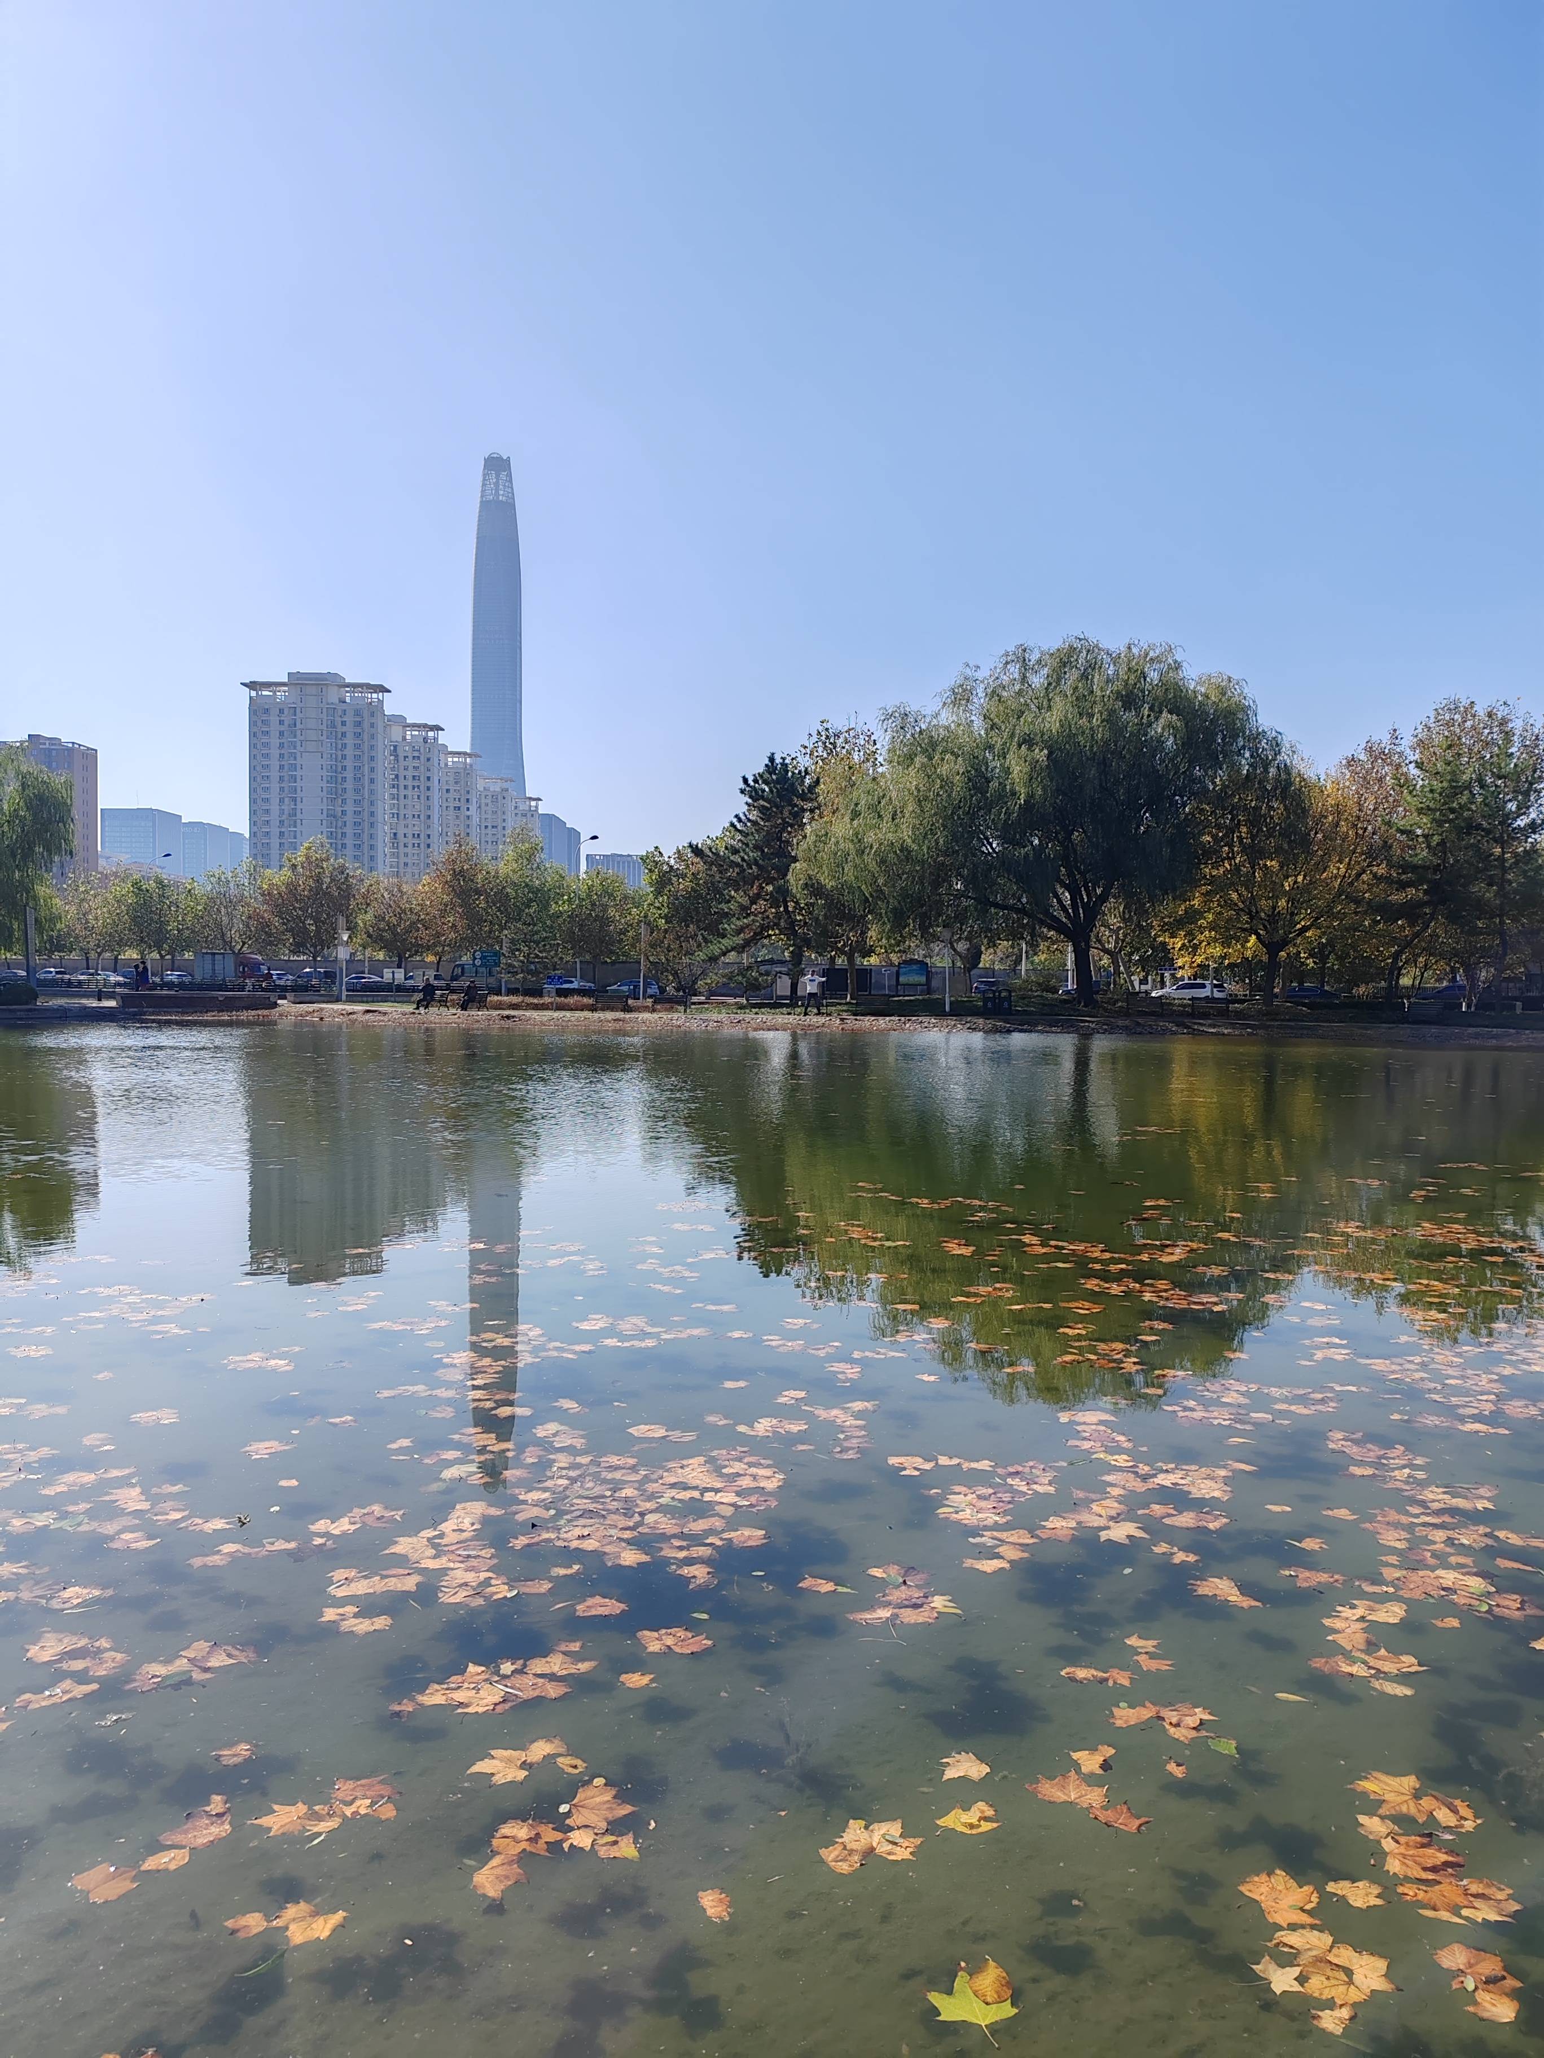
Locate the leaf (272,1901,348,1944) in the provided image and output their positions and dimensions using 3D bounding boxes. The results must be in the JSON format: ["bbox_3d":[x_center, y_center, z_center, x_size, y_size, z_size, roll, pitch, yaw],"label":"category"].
[{"bbox_3d":[-0.835,1.594,2.879,0.132,0.022,0.130,1,2,0],"label":"leaf"}]

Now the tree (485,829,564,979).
[{"bbox_3d":[-18.846,-8.886,123.194,6.300,12.420,6.000,1,2,0],"label":"tree"}]

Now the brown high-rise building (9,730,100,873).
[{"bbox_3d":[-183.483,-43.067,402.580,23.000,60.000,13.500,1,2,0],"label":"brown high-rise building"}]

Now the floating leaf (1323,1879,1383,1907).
[{"bbox_3d":[1.094,1.608,3.001,0.106,0.020,0.092,1,2,0],"label":"floating leaf"}]

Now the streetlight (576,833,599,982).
[{"bbox_3d":[-13.567,-8.308,118.622,0.400,12.005,2.200,2,2,37],"label":"streetlight"}]

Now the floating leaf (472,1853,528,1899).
[{"bbox_3d":[-0.536,1.667,3.157,0.107,0.030,0.145,0,2,-16],"label":"floating leaf"}]

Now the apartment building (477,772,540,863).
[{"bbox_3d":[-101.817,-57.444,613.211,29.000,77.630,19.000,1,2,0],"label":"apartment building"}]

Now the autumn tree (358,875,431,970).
[{"bbox_3d":[-27.851,-6.971,117.849,5.300,8.582,5.300,1,2,0],"label":"autumn tree"}]

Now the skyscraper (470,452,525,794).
[{"bbox_3d":[-280.071,-314.537,1623.279,58.000,530.000,58.000,0,2,-10],"label":"skyscraper"}]

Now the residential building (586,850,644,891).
[{"bbox_3d":[-85.389,-61.904,881.094,34.000,70.140,24.000,1,2,0],"label":"residential building"}]

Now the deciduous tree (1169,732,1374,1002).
[{"bbox_3d":[24.116,-7.716,78.209,10.300,13.400,9.500,1,2,0],"label":"deciduous tree"}]

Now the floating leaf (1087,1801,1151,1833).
[{"bbox_3d":[0.719,1.639,3.332,0.122,0.030,0.100,1,2,0],"label":"floating leaf"}]

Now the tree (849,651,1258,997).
[{"bbox_3d":[11.378,-8.255,64.773,16.000,14.720,15.000,1,2,0],"label":"tree"}]

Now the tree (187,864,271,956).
[{"bbox_3d":[-41.189,-7.770,121.830,6.300,9.694,6.200,1,2,0],"label":"tree"}]

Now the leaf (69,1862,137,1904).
[{"bbox_3d":[-1.252,1.587,3.001,0.118,0.020,0.125,1,2,0],"label":"leaf"}]

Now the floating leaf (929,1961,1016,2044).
[{"bbox_3d":[0.338,1.609,2.686,0.150,0.025,0.220,1,2,0],"label":"floating leaf"}]

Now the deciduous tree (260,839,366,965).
[{"bbox_3d":[-38.092,-9.414,133.195,8.800,12.480,8.200,1,2,0],"label":"deciduous tree"}]

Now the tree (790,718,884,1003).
[{"bbox_3d":[3.334,-8.019,76.829,6.000,13.637,5.800,1,2,0],"label":"tree"}]

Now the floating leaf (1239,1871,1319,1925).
[{"bbox_3d":[0.997,1.683,3.112,0.146,0.030,0.172,0,2,-13],"label":"floating leaf"}]

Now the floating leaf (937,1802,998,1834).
[{"bbox_3d":[0.398,1.592,3.260,0.130,0.025,0.128,1,2,0],"label":"floating leaf"}]

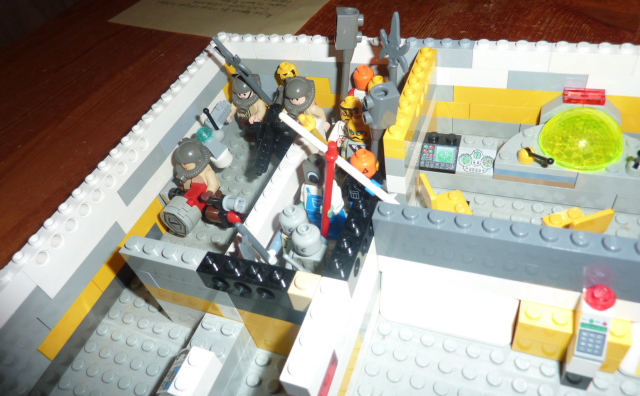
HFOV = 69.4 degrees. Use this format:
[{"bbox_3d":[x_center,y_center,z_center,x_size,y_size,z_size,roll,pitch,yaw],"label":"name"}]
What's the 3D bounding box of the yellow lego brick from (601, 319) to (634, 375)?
[{"bbox_3d":[0.090,0.046,0.144,0.008,0.021,0.008,9,50,21],"label":"yellow lego brick"}]

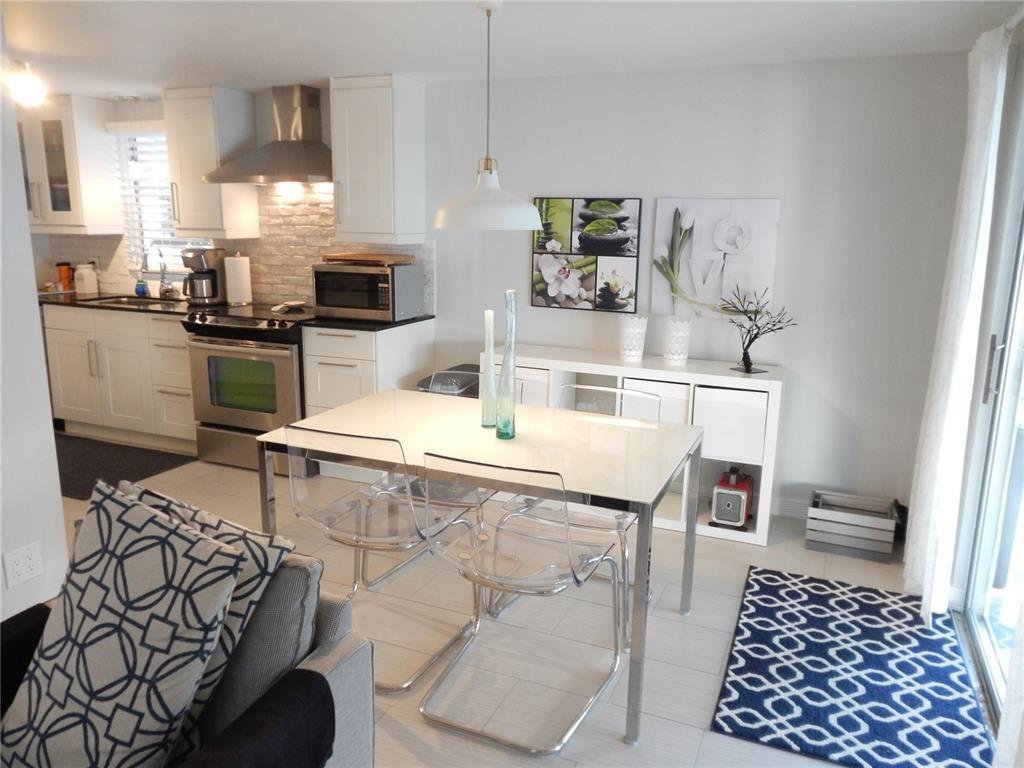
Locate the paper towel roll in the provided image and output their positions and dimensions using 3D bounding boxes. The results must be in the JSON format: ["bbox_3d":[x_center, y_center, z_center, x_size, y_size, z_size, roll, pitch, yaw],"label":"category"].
[{"bbox_3d":[-1.759,-0.673,4.758,0.148,0.315,0.148,1,13,0],"label":"paper towel roll"}]

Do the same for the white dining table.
[{"bbox_3d":[-0.079,0.539,2.693,1.350,0.746,0.848,6,14,22],"label":"white dining table"}]

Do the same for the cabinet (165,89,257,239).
[{"bbox_3d":[-1.841,-1.347,4.580,0.405,0.869,0.311,6,13,22],"label":"cabinet"}]

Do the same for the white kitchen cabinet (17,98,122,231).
[{"bbox_3d":[-3.132,-1.484,5.121,0.830,0.862,0.335,6,14,22],"label":"white kitchen cabinet"}]

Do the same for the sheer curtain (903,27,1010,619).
[{"bbox_3d":[1.672,-0.161,2.752,0.165,2.130,0.440,6,14,22],"label":"sheer curtain"}]

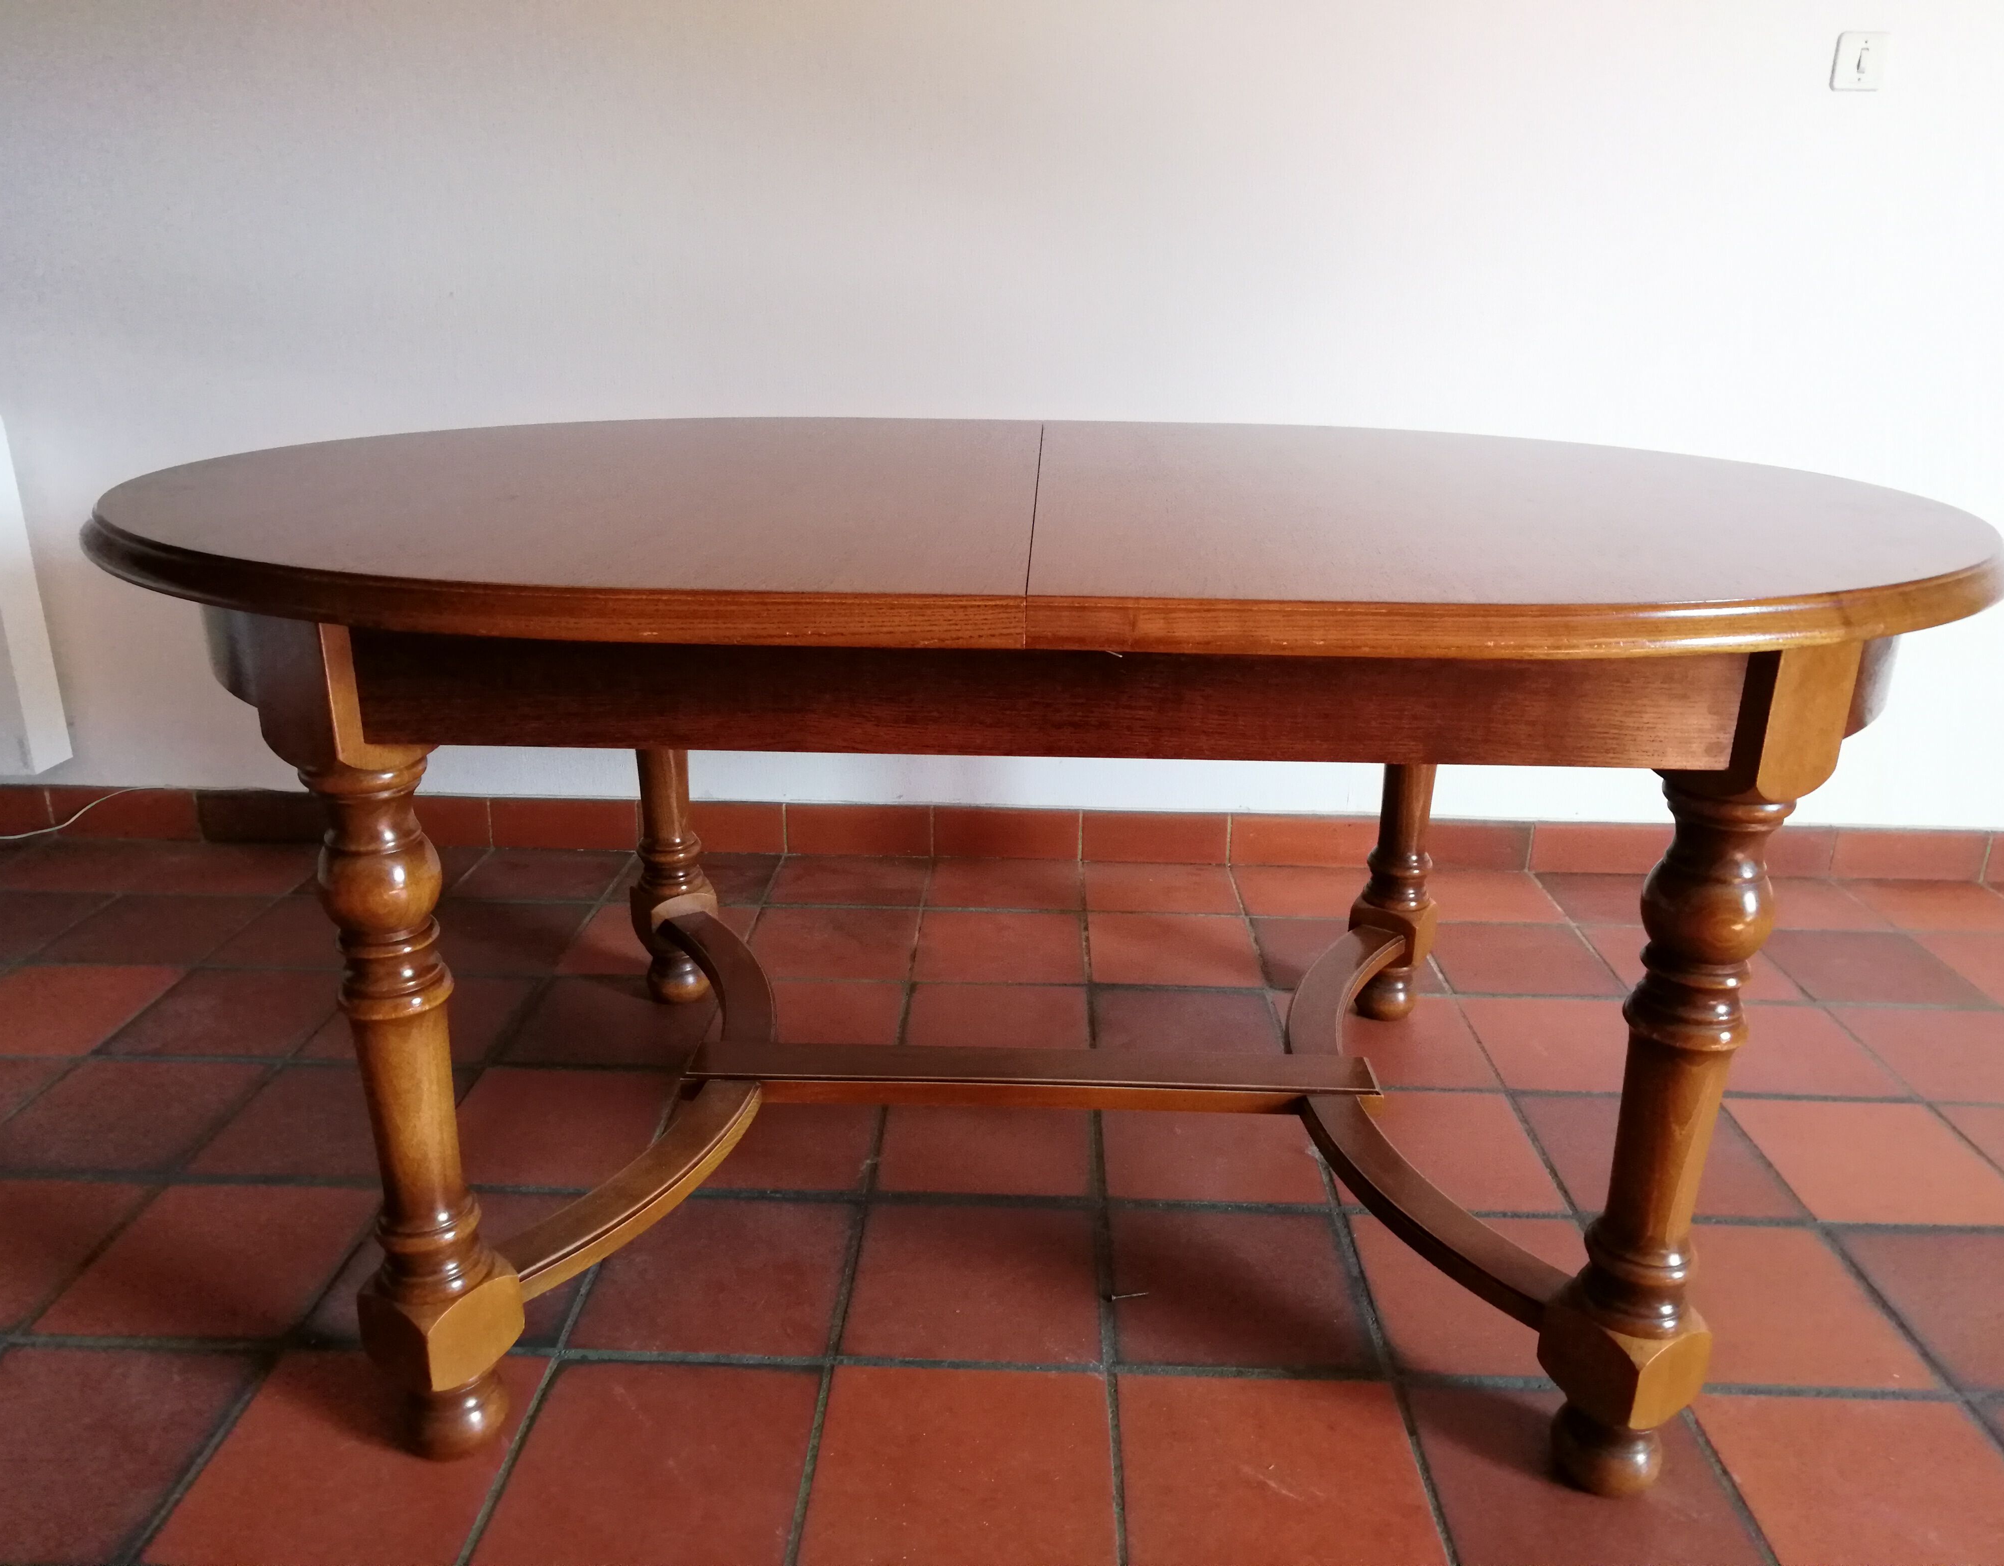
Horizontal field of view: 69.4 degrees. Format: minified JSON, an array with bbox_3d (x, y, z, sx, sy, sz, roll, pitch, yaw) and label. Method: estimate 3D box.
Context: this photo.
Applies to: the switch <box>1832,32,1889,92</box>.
[{"bbox_3d":[1.217,-1.026,2.059,0.073,0.074,0.011,1,19,1],"label":"switch"}]

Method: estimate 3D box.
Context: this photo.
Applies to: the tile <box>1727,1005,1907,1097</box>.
[{"bbox_3d":[1.011,0.356,1.906,0.242,0.015,0.240,1,19,1],"label":"tile"}]

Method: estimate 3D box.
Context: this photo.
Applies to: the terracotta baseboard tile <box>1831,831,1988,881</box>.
[{"bbox_3d":[1.532,0.117,2.443,0.245,0.091,0.012,1,19,1],"label":"terracotta baseboard tile"}]

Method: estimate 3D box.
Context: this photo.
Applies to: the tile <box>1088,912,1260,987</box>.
[{"bbox_3d":[0.251,0.254,2.151,0.241,0.015,0.241,1,19,1],"label":"tile"}]

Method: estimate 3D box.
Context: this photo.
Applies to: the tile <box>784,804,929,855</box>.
[{"bbox_3d":[-0.243,0.082,2.486,0.247,0.092,0.015,1,19,1],"label":"tile"}]

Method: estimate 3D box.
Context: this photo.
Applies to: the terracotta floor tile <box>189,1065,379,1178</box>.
[{"bbox_3d":[-0.777,0.400,1.697,0.240,0.014,0.240,1,19,1],"label":"terracotta floor tile"}]

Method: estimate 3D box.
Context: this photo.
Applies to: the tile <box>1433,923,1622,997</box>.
[{"bbox_3d":[0.756,0.265,2.135,0.241,0.015,0.241,1,19,1],"label":"tile"}]

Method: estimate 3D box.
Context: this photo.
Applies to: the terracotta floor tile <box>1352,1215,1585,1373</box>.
[{"bbox_3d":[0.485,0.508,1.429,0.240,0.014,0.240,1,19,1],"label":"terracotta floor tile"}]

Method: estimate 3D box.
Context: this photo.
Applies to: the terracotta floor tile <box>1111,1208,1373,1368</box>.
[{"bbox_3d":[0.230,0.500,1.430,0.241,0.015,0.241,1,19,1],"label":"terracotta floor tile"}]

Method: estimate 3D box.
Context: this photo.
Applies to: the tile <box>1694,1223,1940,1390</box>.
[{"bbox_3d":[0.735,0.511,1.417,0.241,0.015,0.241,1,19,1],"label":"tile"}]

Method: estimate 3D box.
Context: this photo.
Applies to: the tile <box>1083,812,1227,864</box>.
[{"bbox_3d":[0.266,0.096,2.502,0.247,0.089,0.013,1,19,1],"label":"tile"}]

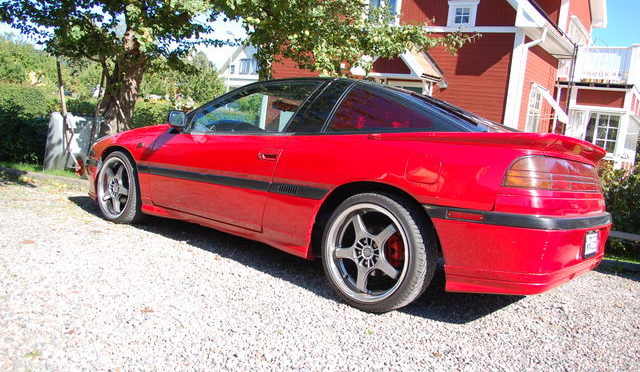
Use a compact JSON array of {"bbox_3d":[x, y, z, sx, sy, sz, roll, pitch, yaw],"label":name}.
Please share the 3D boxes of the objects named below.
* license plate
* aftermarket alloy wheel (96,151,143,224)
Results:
[{"bbox_3d":[1.469,0.316,2.590,0.020,0.115,0.520,5,1,37],"label":"license plate"},{"bbox_3d":[-1.639,0.026,4.061,0.615,0.615,0.220,9,3,37],"label":"aftermarket alloy wheel"}]

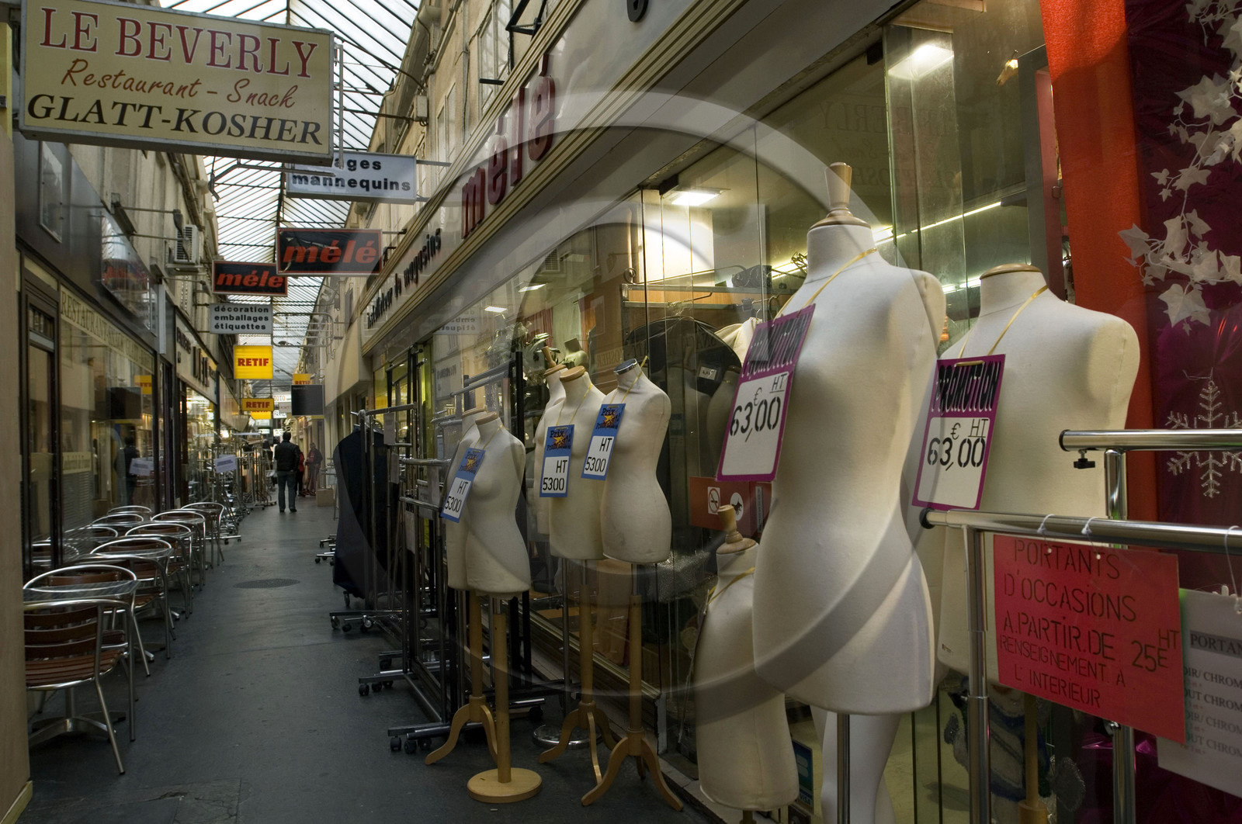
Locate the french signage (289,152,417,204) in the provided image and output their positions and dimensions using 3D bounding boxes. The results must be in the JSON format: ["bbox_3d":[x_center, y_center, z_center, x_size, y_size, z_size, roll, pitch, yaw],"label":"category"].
[{"bbox_3d":[-2.495,-2.188,8.028,1.144,0.417,0.150,-1,-2,-23],"label":"french signage"}]

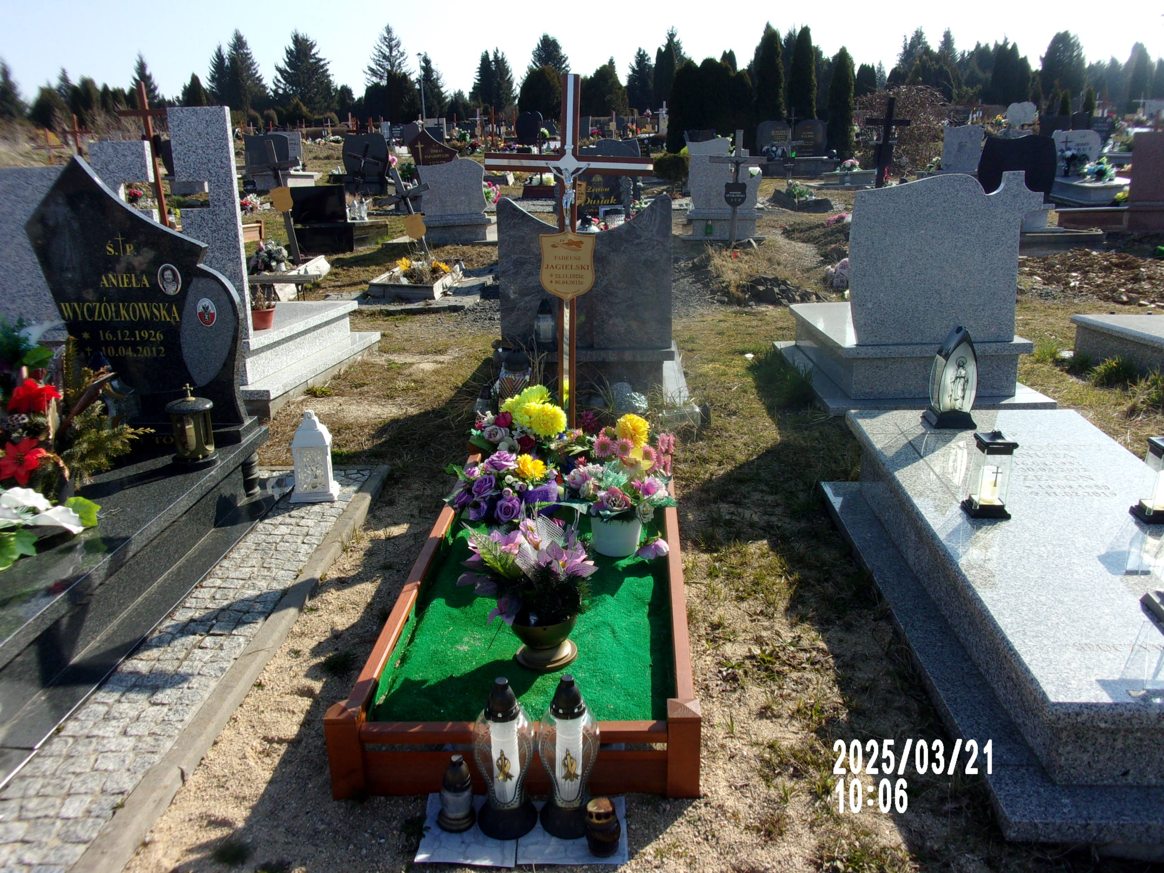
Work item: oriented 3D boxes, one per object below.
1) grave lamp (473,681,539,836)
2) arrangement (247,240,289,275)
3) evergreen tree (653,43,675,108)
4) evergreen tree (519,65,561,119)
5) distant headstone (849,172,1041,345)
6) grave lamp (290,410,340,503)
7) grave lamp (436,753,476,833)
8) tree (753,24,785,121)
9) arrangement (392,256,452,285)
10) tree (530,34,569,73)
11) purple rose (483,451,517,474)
[{"bbox_3d":[-0.180,0.717,2.142,0.140,0.375,0.140,0,19,3],"label":"grave lamp"},{"bbox_3d":[-2.903,-1.651,8.700,0.370,0.320,0.320,-1,16,3],"label":"arrangement"},{"bbox_3d":[4.633,-19.835,53.000,1.250,4.400,1.250,0,16,5],"label":"evergreen tree"},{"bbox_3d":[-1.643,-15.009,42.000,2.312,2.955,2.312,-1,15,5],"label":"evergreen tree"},{"bbox_3d":[1.759,-0.866,4.617,0.894,0.805,0.080,-1,15,5],"label":"distant headstone"},{"bbox_3d":[-1.118,0.069,3.928,0.178,0.368,0.168,-1,16,3],"label":"grave lamp"},{"bbox_3d":[-0.265,0.751,2.015,0.081,0.162,0.081,-1,16,3],"label":"grave lamp"},{"bbox_3d":[4.863,-8.873,24.500,0.805,3.512,0.805,-1,15,5],"label":"tree"},{"bbox_3d":[-1.492,-1.547,8.800,0.550,0.250,0.420,0,16,5],"label":"arrangement"},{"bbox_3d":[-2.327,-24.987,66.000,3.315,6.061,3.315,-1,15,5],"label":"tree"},{"bbox_3d":[-0.291,0.093,3.370,0.115,0.075,0.105,-3,16,-5],"label":"purple rose"}]

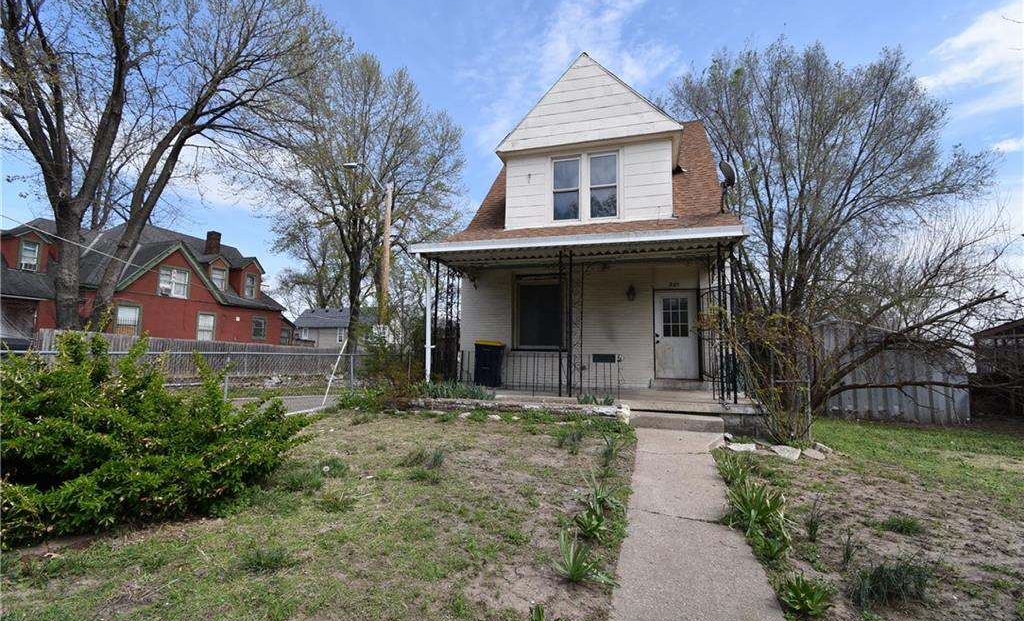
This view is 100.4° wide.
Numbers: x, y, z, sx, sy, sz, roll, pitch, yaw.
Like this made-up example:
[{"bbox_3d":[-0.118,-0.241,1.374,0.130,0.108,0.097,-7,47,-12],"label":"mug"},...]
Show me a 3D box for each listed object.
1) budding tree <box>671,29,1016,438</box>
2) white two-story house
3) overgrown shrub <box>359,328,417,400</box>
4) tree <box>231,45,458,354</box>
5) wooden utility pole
[{"bbox_3d":[8.747,-2.127,11.268,8.900,9.900,8.000,1,-6,0],"label":"budding tree"},{"bbox_3d":[1.954,-1.691,11.843,6.400,8.100,8.300,-1,-7,16],"label":"white two-story house"},{"bbox_3d":[-2.626,1.134,9.001,1.200,1.550,1.200,1,-6,0],"label":"overgrown shrub"},{"bbox_3d":[-8.519,-5.169,22.482,11.800,17.000,11.000,1,-6,0],"label":"tree"},{"bbox_3d":[-4.730,-0.888,15.858,0.290,7.850,0.290,1,-6,0],"label":"wooden utility pole"}]

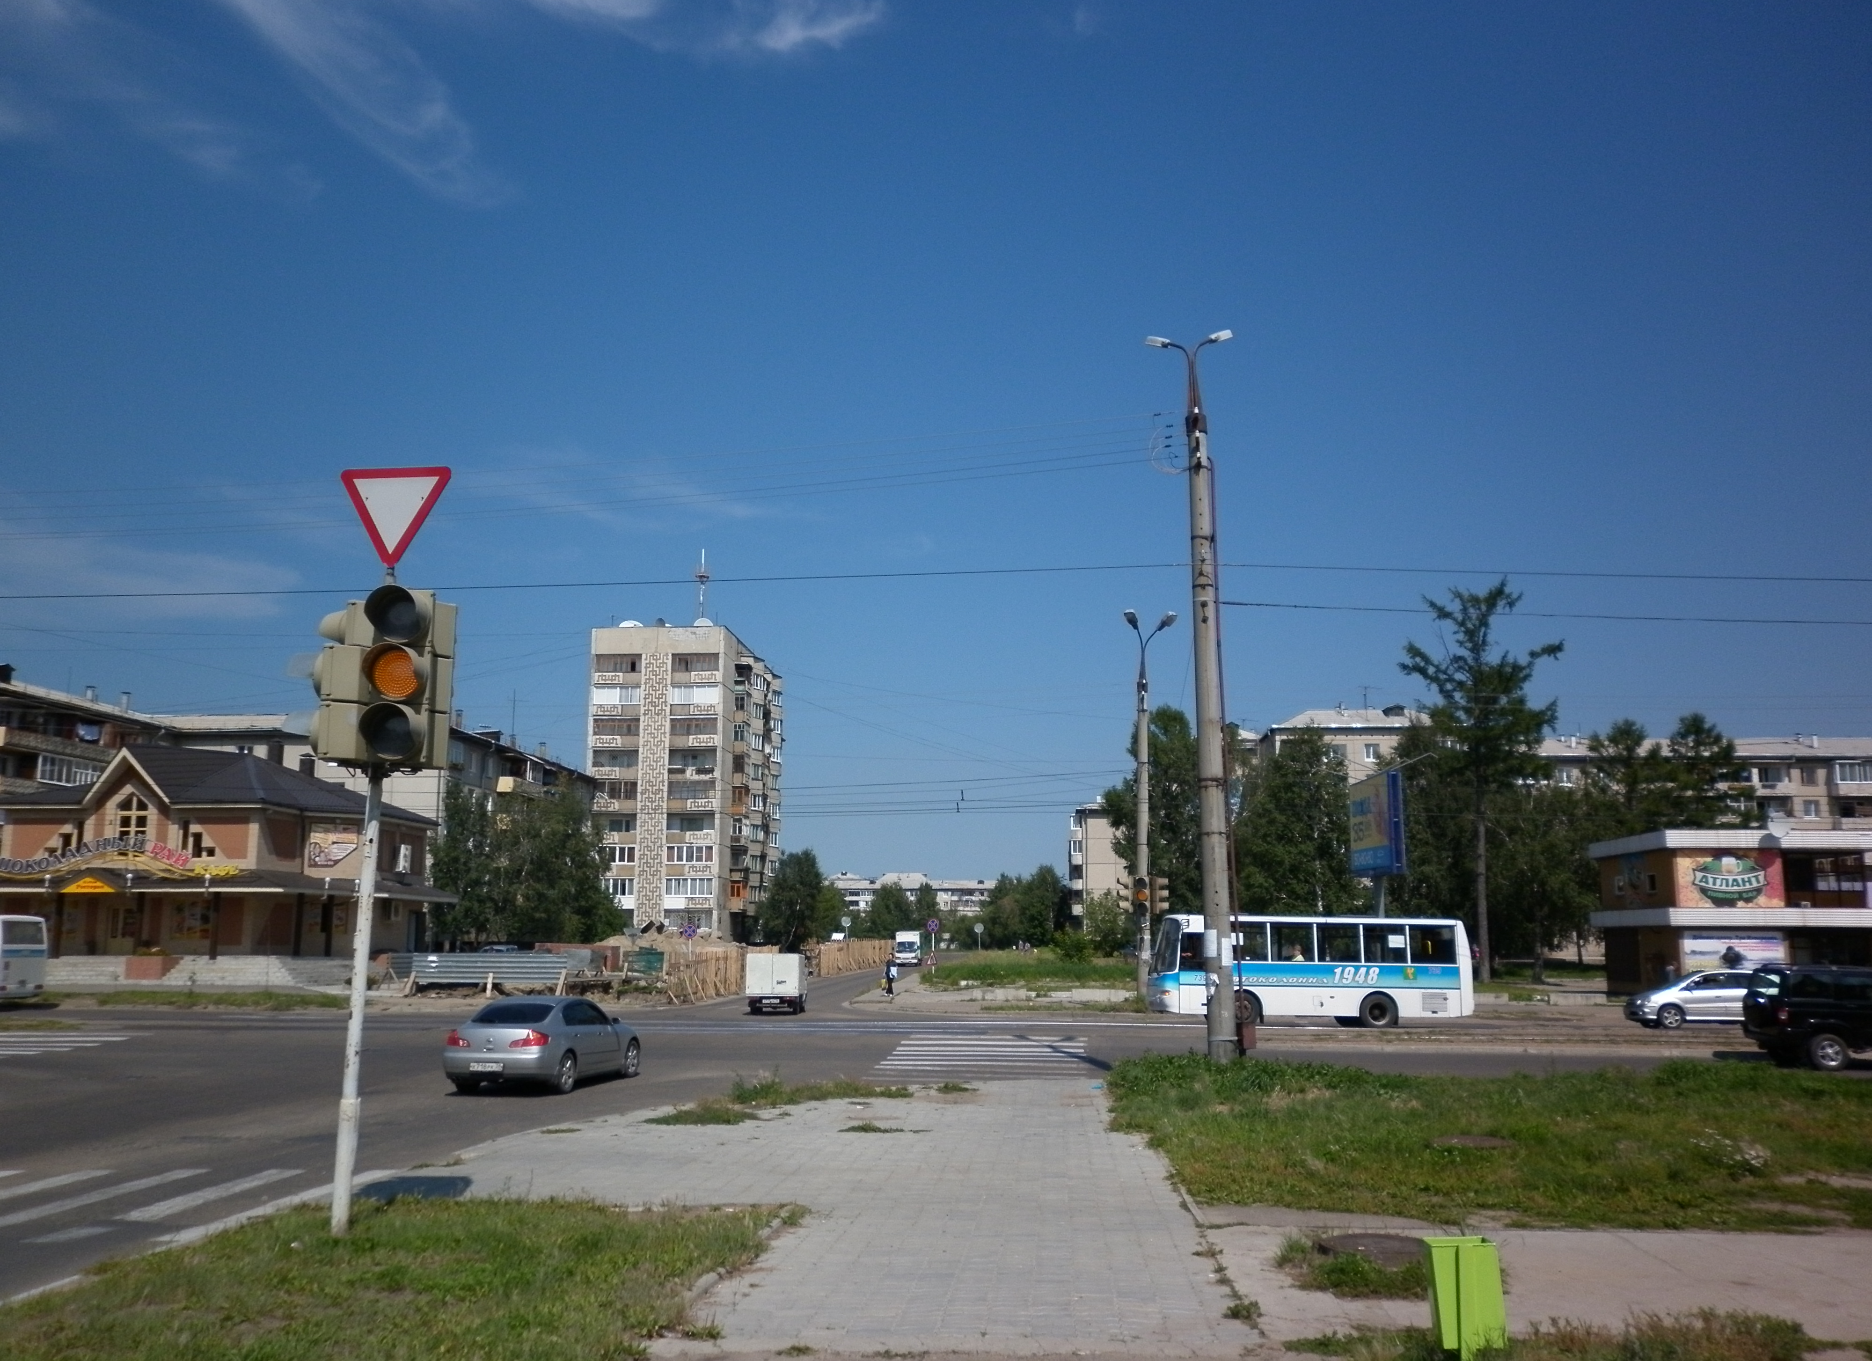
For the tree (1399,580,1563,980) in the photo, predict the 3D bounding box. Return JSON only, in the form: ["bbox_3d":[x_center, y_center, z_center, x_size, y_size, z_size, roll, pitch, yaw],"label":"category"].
[{"bbox_3d":[25.585,4.581,71.218,7.400,19.050,7.000,0,-9,0],"label":"tree"}]

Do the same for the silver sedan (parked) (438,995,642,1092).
[{"bbox_3d":[-6.419,5.990,25.309,1.780,1.470,4.670,-1,-9,10],"label":"silver sedan (parked)"}]

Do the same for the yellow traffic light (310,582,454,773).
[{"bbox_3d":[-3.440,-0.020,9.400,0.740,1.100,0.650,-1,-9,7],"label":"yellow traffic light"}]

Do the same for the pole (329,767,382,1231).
[{"bbox_3d":[-3.441,1.871,9.012,0.130,2.780,0.130,0,-10,0],"label":"pole"}]

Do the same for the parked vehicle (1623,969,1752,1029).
[{"bbox_3d":[21.324,8.745,41.331,4.500,1.580,1.720,-1,-10,4],"label":"parked vehicle"}]

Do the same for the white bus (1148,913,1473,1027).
[{"bbox_3d":[10.087,7.876,41.589,8.380,3.070,2.420,-1,-9,7],"label":"white bus"}]

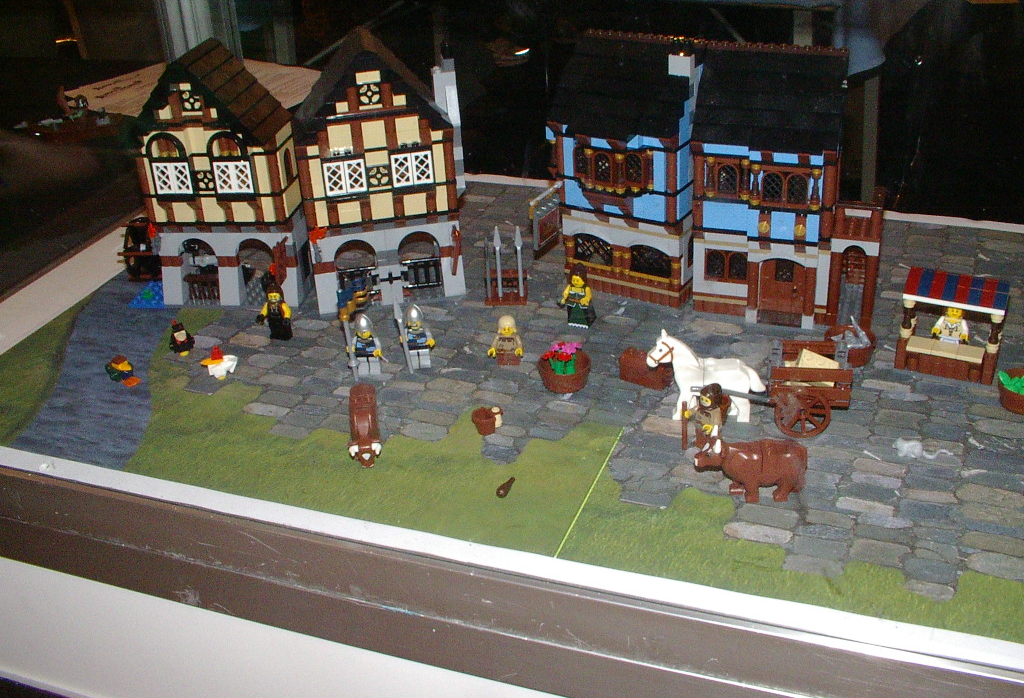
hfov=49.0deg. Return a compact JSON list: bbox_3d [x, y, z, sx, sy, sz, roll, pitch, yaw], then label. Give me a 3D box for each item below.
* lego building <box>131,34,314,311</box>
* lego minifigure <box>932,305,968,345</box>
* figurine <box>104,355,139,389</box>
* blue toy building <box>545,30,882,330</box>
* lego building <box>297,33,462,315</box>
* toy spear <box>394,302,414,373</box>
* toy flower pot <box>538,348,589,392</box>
[{"bbox_3d":[-0.219,-0.128,0.858,0.117,0.198,0.078,1,30,8],"label":"lego building"},{"bbox_3d":[0.298,-0.013,0.763,0.025,0.042,0.016,10,33,22],"label":"lego minifigure"},{"bbox_3d":[-0.280,0.011,0.802,0.018,0.019,0.024,-26,37,-34],"label":"figurine"},{"bbox_3d":[0.148,-0.123,0.817,0.239,0.192,0.080,9,32,21],"label":"blue toy building"},{"bbox_3d":[-0.097,-0.135,0.839,0.121,0.200,0.072,-8,30,-7],"label":"lego building"},{"bbox_3d":[-0.072,-0.007,0.756,0.006,0.057,0.004,-9,29,3],"label":"toy spear"},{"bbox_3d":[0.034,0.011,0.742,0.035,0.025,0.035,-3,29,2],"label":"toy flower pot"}]

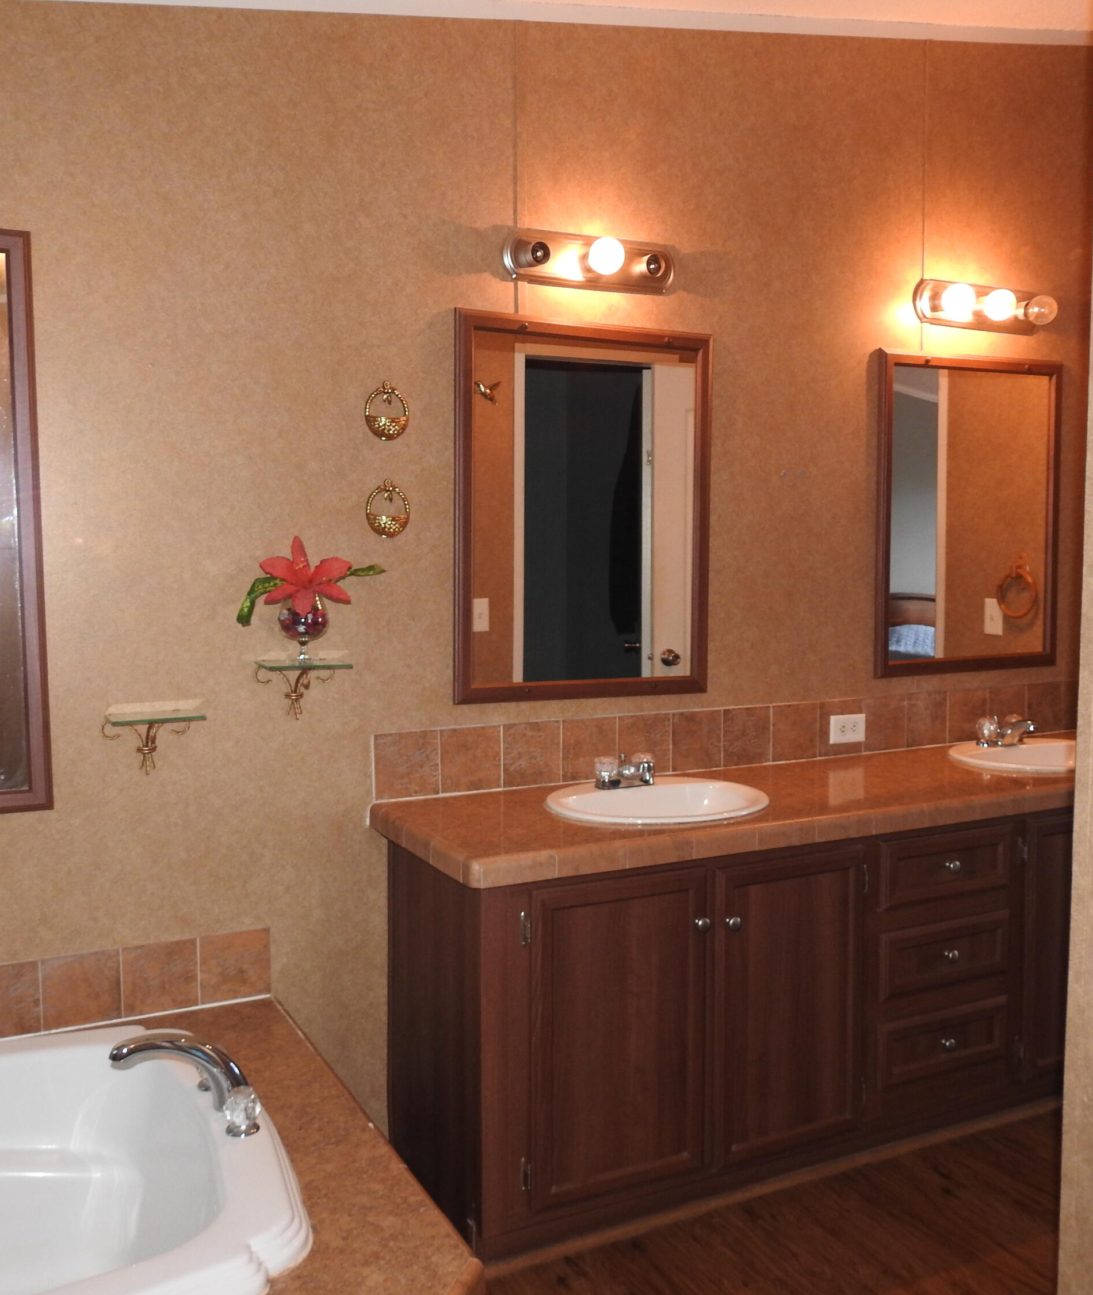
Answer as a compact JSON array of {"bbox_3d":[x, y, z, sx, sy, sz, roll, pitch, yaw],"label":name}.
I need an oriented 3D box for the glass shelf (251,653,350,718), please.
[{"bbox_3d":[-0.512,0.093,2.511,0.184,0.131,0.135,-2,5,-27],"label":"glass shelf"}]

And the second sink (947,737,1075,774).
[{"bbox_3d":[1.343,0.360,3.187,0.500,0.155,0.435,-2,5,-27],"label":"second sink"}]

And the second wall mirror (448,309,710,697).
[{"bbox_3d":[0.099,-0.320,2.841,0.663,0.885,0.040,-2,5,-27],"label":"second wall mirror"}]

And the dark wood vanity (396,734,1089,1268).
[{"bbox_3d":[0.788,0.714,2.945,2.355,0.790,0.605,-2,5,-27],"label":"dark wood vanity"}]

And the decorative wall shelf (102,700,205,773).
[{"bbox_3d":[-0.783,0.197,2.382,0.185,0.131,0.135,-2,5,-27],"label":"decorative wall shelf"}]

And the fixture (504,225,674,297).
[{"bbox_3d":[0.129,-0.903,2.766,0.457,0.112,0.125,-2,5,-27],"label":"fixture"}]

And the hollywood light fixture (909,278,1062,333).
[{"bbox_3d":[1.232,-0.952,3.311,0.457,0.115,0.135,-2,5,-27],"label":"hollywood light fixture"}]

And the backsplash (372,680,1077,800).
[{"bbox_3d":[0.662,0.224,3.178,2.335,0.154,0.014,-2,5,-27],"label":"backsplash"}]

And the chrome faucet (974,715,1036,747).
[{"bbox_3d":[1.290,0.231,3.311,0.155,0.089,0.140,-2,5,-27],"label":"chrome faucet"}]

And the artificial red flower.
[{"bbox_3d":[-0.493,-0.147,2.444,0.188,0.154,0.100,-2,5,-27],"label":"artificial red flower"}]

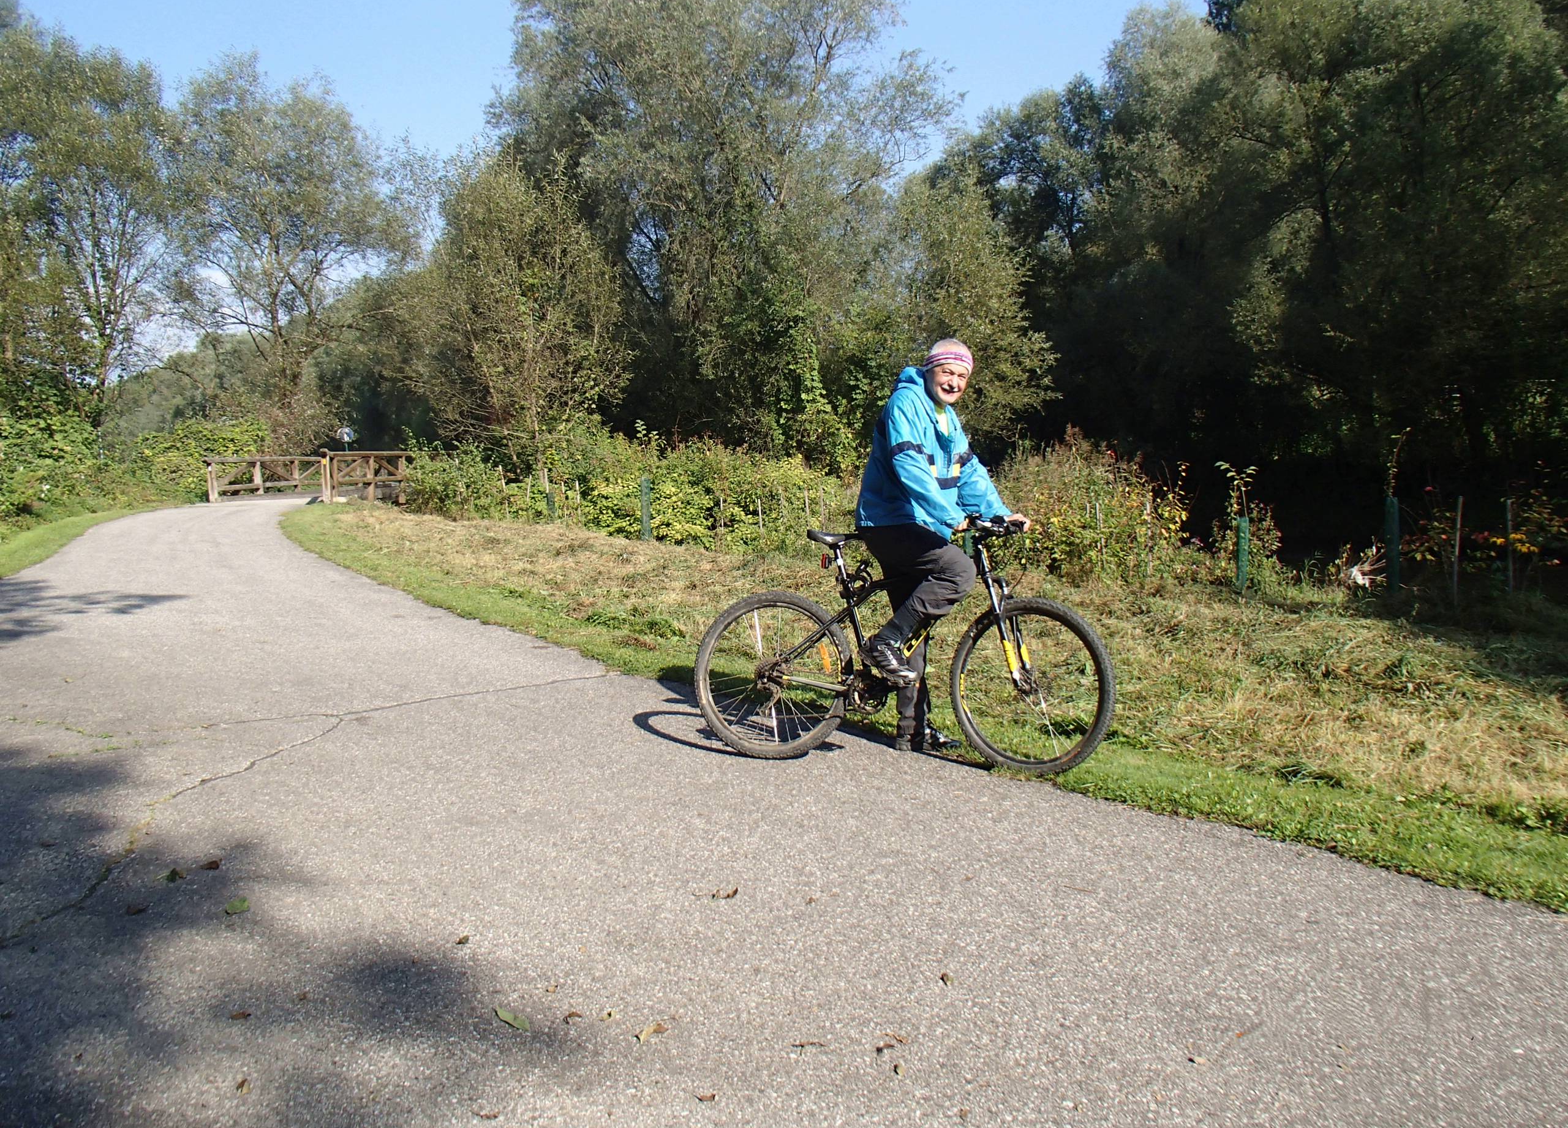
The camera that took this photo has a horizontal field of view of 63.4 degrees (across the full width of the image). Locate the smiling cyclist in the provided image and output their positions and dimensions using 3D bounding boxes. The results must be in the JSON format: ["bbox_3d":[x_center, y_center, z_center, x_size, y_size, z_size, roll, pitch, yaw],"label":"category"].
[{"bbox_3d":[0.644,-0.093,5.190,0.600,1.700,0.550,3,8,30],"label":"smiling cyclist"}]

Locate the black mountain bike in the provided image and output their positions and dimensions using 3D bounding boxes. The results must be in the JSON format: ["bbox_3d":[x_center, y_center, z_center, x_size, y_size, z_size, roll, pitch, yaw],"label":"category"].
[{"bbox_3d":[0.452,0.318,5.116,1.730,1.000,0.620,1,2,16],"label":"black mountain bike"}]

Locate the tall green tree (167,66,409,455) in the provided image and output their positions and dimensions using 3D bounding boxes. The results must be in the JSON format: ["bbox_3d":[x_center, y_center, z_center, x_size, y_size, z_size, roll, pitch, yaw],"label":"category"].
[{"bbox_3d":[-17.493,-10.757,45.000,8.700,14.600,8.700,-4,7,-21],"label":"tall green tree"}]

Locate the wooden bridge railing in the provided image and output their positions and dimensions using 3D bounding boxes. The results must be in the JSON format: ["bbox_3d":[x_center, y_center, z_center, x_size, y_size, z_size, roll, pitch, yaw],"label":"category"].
[{"bbox_3d":[-10.755,-2.137,29.500,3.000,1.200,7.500,-1,7,0],"label":"wooden bridge railing"}]

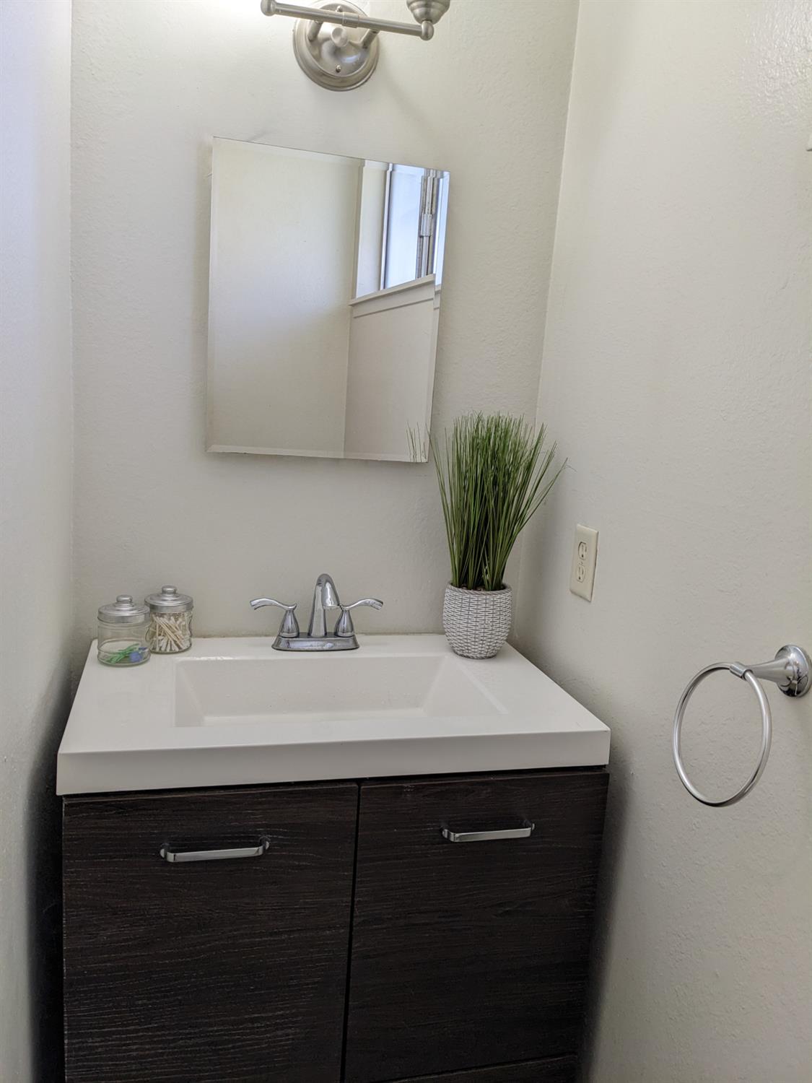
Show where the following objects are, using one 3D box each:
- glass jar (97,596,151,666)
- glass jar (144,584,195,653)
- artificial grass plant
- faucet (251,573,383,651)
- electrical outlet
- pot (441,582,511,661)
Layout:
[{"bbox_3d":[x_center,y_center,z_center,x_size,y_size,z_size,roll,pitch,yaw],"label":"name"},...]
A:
[{"bbox_3d":[-0.464,0.141,1.393,0.083,0.104,0.083,1,10,-15],"label":"glass jar"},{"bbox_3d":[-0.410,0.132,1.462,0.081,0.105,0.081,1,10,-15],"label":"glass jar"},{"bbox_3d":[0.152,-0.067,1.506,0.240,0.325,0.225,1,10,-15],"label":"artificial grass plant"},{"bbox_3d":[-0.145,0.125,1.477,0.240,0.148,0.147,1,10,-15],"label":"faucet"},{"bbox_3d":[0.296,0.035,1.415,0.008,0.117,0.076,1,10,-15],"label":"electrical outlet"},{"bbox_3d":[0.133,0.144,1.548,0.127,0.122,0.127,4,10,-1],"label":"pot"}]

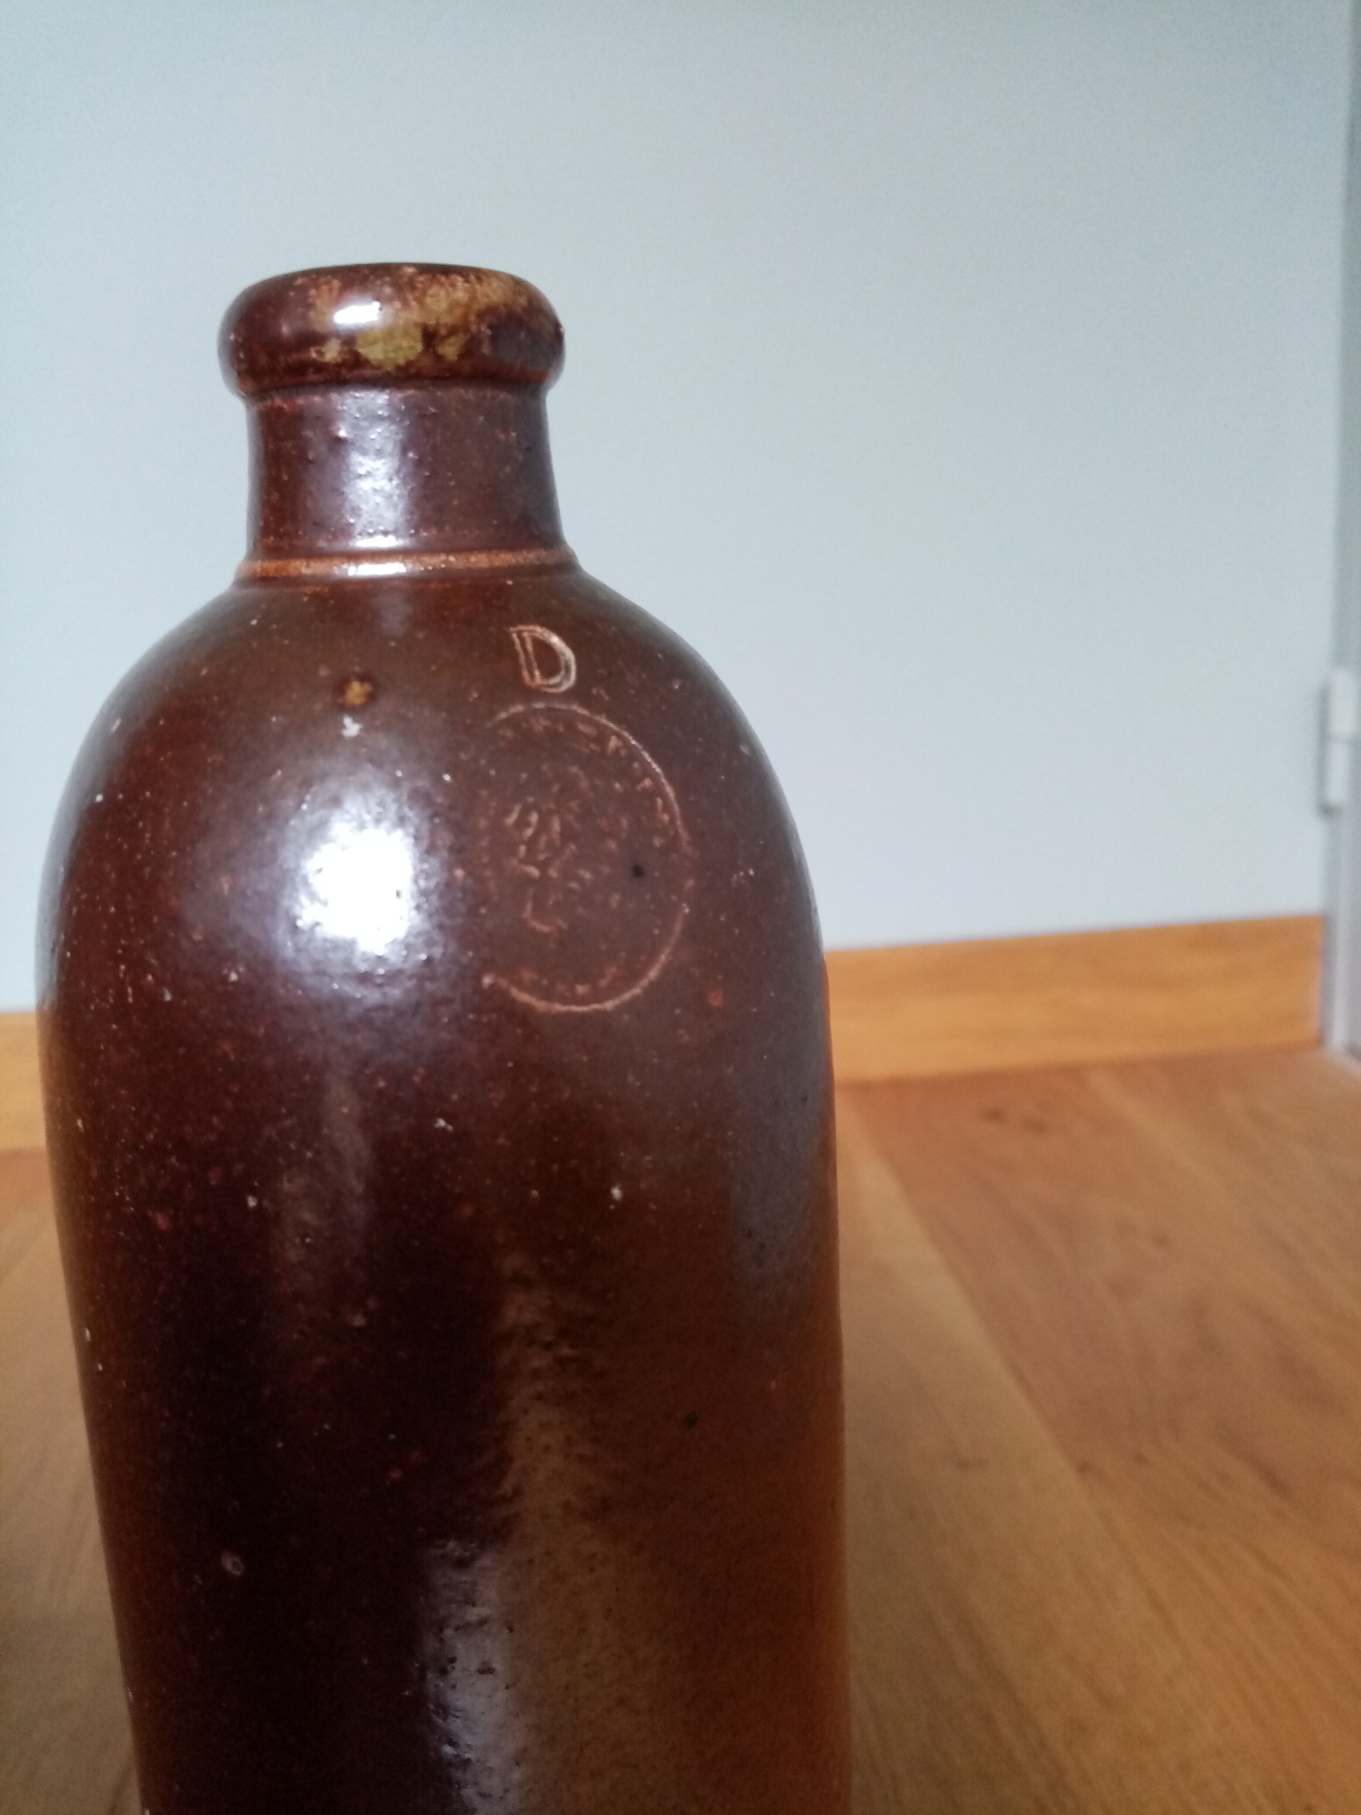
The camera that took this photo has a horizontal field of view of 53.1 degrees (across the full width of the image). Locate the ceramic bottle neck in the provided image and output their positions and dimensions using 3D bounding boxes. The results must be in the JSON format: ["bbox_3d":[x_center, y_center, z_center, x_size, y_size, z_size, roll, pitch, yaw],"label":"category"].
[{"bbox_3d":[-0.031,-0.048,0.155,0.037,0.022,0.037,-3,12,0],"label":"ceramic bottle neck"}]

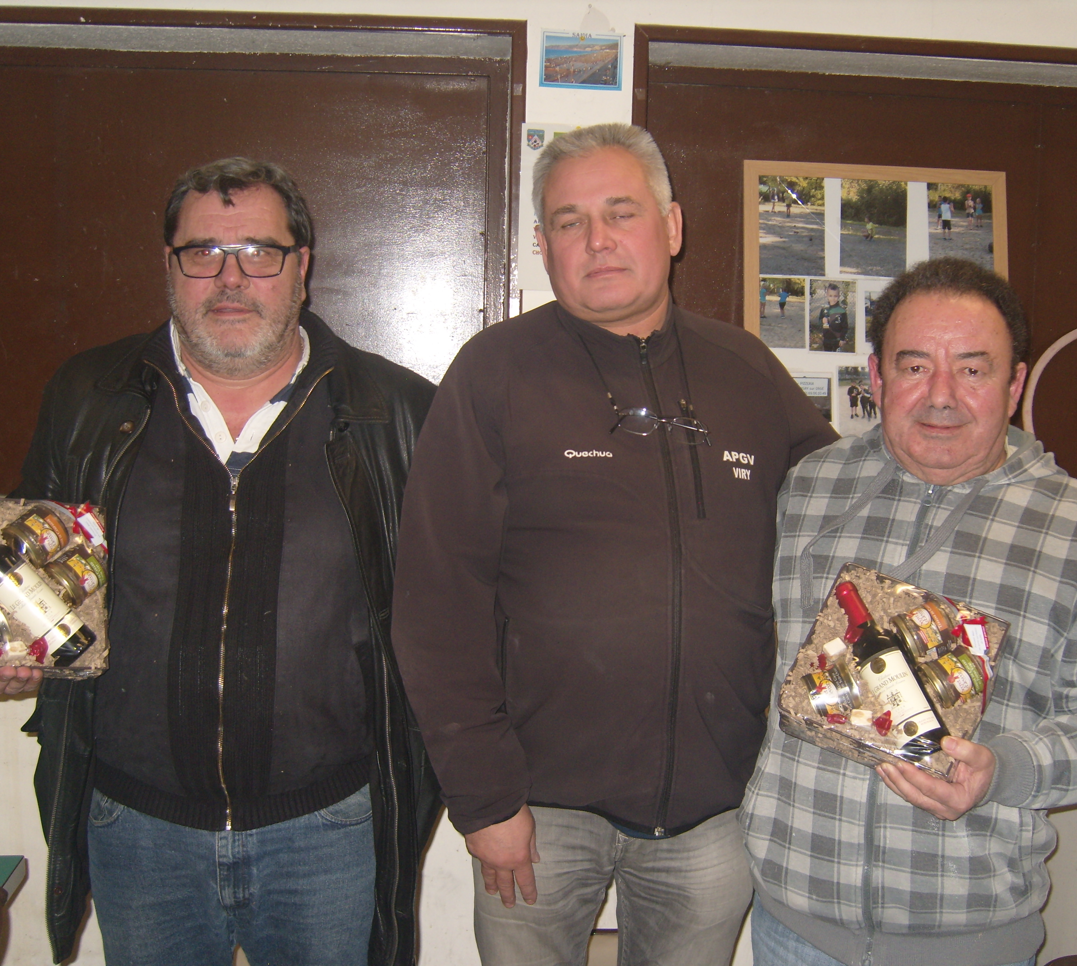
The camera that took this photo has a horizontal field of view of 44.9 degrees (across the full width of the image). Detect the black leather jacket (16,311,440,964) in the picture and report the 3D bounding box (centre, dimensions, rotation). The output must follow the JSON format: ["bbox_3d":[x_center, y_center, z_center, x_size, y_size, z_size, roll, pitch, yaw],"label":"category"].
[{"bbox_3d":[-0.385,0.200,1.620,0.550,0.830,0.380,1,-1,-9],"label":"black leather jacket"}]

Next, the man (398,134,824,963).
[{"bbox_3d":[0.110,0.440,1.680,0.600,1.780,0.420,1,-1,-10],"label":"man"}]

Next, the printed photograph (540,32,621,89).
[{"bbox_3d":[0.077,-0.766,2.360,0.149,0.107,0.005,1,-1,-5],"label":"printed photograph"}]

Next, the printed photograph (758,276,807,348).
[{"bbox_3d":[0.465,-0.326,2.485,0.090,0.137,0.005,1,-1,-5],"label":"printed photograph"}]

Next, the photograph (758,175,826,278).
[{"bbox_3d":[0.485,-0.490,2.485,0.128,0.192,0.005,1,-1,-5],"label":"photograph"}]

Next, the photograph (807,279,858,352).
[{"bbox_3d":[0.563,-0.319,2.490,0.090,0.141,0.005,1,-1,-5],"label":"photograph"}]

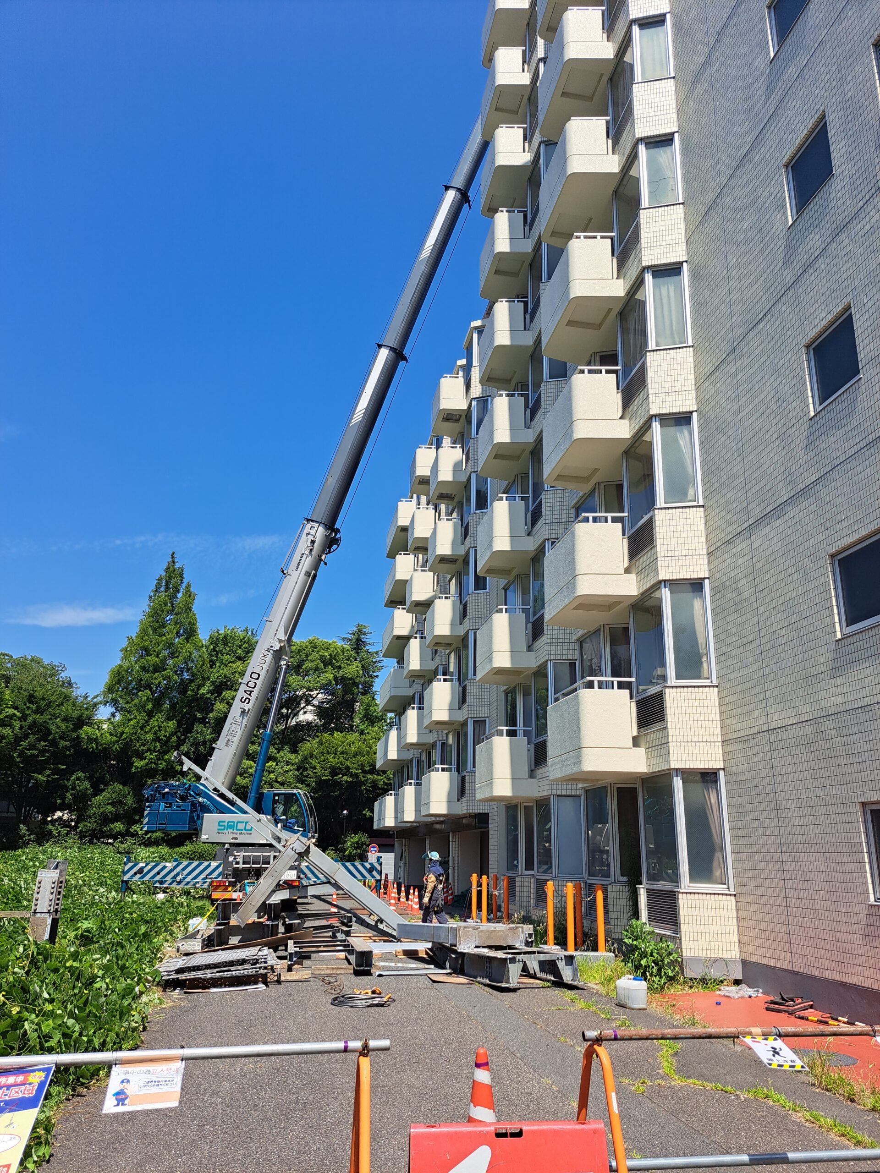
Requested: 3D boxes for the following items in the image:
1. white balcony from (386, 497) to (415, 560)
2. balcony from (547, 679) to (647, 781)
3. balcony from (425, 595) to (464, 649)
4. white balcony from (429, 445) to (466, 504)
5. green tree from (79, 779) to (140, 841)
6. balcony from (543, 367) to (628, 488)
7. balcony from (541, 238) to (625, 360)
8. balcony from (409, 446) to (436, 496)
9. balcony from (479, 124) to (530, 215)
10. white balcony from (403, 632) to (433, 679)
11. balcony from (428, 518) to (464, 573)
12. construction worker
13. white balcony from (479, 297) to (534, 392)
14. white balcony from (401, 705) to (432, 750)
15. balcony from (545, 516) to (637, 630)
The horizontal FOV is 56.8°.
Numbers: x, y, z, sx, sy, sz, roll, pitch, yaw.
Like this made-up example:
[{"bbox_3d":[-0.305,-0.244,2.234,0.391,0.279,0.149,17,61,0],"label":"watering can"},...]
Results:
[{"bbox_3d":[-1.918,-2.930,41.989,0.989,1.387,4.692,4,-18,-9],"label":"white balcony"},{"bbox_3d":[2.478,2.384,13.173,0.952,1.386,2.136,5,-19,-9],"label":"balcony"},{"bbox_3d":[0.170,1.370,30.392,0.991,1.568,2.364,5,-18,-10],"label":"balcony"},{"bbox_3d":[0.287,-4.051,29.343,0.989,1.387,2.142,4,-18,-9],"label":"white balcony"},{"bbox_3d":[-13.505,9.184,33.201,2.700,2.600,2.500,8,-20,-20],"label":"green tree"},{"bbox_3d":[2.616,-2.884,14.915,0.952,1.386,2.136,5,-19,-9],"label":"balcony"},{"bbox_3d":[2.759,-5.632,15.995,1.000,1.400,2.300,4,-17,-9],"label":"balcony"},{"bbox_3d":[-0.774,-5.507,38.855,0.991,1.568,2.364,5,-18,-10],"label":"balcony"},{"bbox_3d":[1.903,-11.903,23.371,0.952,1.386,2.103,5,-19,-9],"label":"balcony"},{"bbox_3d":[-0.956,3.090,35.989,0.991,1.568,2.364,5,-18,-10],"label":"white balcony"},{"bbox_3d":[0.270,-1.439,28.741,1.000,1.400,2.300,4,-17,-9],"label":"balcony"},{"bbox_3d":[-0.098,5.232,13.400,0.550,1.660,0.520,1,-17,0],"label":"construction worker"},{"bbox_3d":[1.932,-7.108,24.083,0.991,1.568,2.364,5,-18,-10],"label":"white balcony"},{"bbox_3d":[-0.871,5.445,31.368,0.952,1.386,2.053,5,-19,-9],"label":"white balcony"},{"bbox_3d":[2.551,-0.223,13.893,0.989,1.387,2.193,4,-18,-9],"label":"balcony"}]

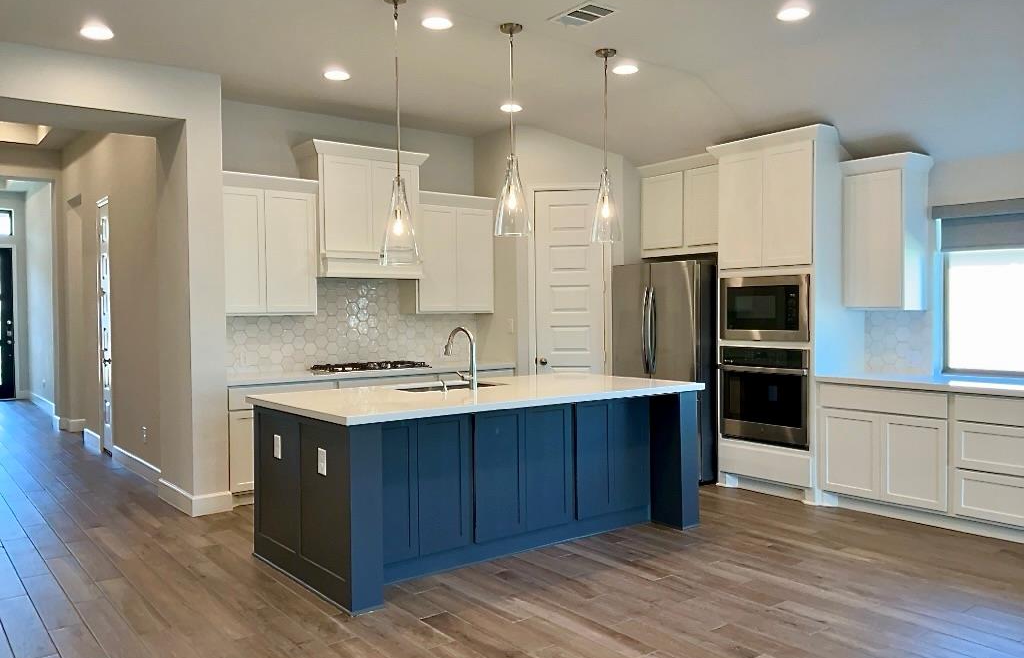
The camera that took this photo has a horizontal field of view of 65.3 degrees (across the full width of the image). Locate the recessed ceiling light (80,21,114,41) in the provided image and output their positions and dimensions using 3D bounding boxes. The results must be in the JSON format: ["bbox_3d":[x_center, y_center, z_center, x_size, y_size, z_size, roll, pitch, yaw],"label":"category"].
[{"bbox_3d":[-2.463,-1.759,4.747,0.193,0.030,0.193,-1,1,-39],"label":"recessed ceiling light"}]

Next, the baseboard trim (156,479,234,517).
[{"bbox_3d":[-2.328,1.216,5.857,0.282,0.119,0.821,-1,1,-39],"label":"baseboard trim"}]

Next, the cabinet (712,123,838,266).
[{"bbox_3d":[2.105,-0.941,6.157,0.663,0.989,0.959,-1,1,-39],"label":"cabinet"}]

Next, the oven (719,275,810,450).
[{"bbox_3d":[2.066,0.231,6.113,0.590,1.256,0.770,-1,1,-38],"label":"oven"}]

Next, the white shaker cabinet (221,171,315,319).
[{"bbox_3d":[-1.944,-0.633,6.204,0.801,1.043,0.376,-1,1,-39],"label":"white shaker cabinet"}]

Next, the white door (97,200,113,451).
[{"bbox_3d":[-4.058,0.019,7.996,0.040,2.453,0.584,-1,1,-39],"label":"white door"}]

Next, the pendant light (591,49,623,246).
[{"bbox_3d":[0.622,-1.180,5.188,0.208,1.226,0.208,0,1,0],"label":"pendant light"}]

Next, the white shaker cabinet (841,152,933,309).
[{"bbox_3d":[2.669,-0.669,5.733,0.345,1.075,0.470,-1,1,-38],"label":"white shaker cabinet"}]

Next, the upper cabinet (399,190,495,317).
[{"bbox_3d":[-0.598,-0.667,7.301,0.850,1.068,0.350,-1,1,-38],"label":"upper cabinet"}]

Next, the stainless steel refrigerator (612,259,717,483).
[{"bbox_3d":[1.463,0.347,6.832,0.850,1.780,0.895,-1,1,-38],"label":"stainless steel refrigerator"}]

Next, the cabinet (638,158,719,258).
[{"bbox_3d":[1.643,-1.029,6.905,0.490,0.805,0.955,-1,1,-38],"label":"cabinet"}]

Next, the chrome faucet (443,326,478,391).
[{"bbox_3d":[-0.328,0.188,5.011,0.129,0.386,0.277,-1,1,-39],"label":"chrome faucet"}]

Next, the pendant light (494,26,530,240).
[{"bbox_3d":[0.001,-1.165,4.679,0.212,1.235,0.212,-1,1,0],"label":"pendant light"}]

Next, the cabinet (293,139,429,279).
[{"bbox_3d":[-1.259,-0.944,6.718,1.078,1.078,0.425,-1,1,-39],"label":"cabinet"}]

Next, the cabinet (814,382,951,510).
[{"bbox_3d":[2.667,0.757,5.468,0.645,0.773,0.895,-1,1,-38],"label":"cabinet"}]

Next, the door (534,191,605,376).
[{"bbox_3d":[0.517,0.014,7.120,0.626,2.443,0.044,0,1,6],"label":"door"}]

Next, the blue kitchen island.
[{"bbox_3d":[-0.119,0.827,4.937,2.601,0.897,1.276,-1,1,-39],"label":"blue kitchen island"}]

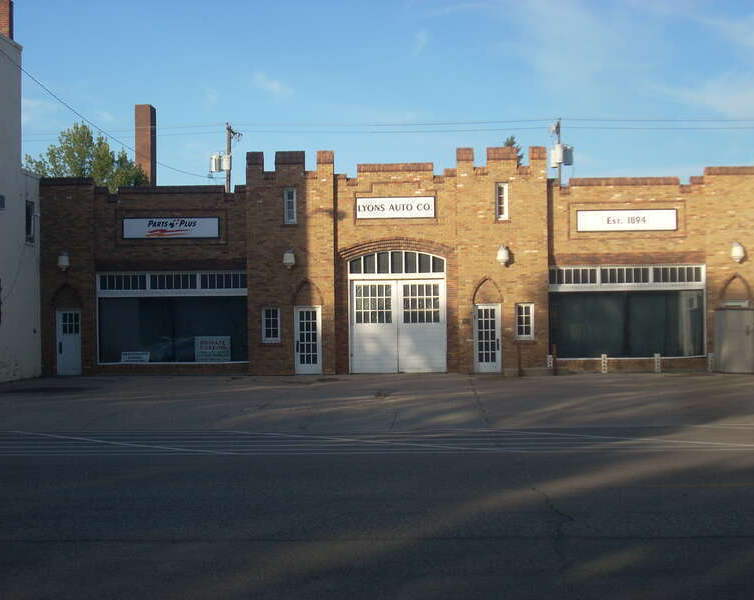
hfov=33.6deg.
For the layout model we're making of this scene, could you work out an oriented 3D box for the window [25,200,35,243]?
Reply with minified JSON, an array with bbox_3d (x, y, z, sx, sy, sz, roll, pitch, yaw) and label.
[{"bbox_3d":[-10.970,-2.486,39.522,0.120,1.314,0.913,-1,-1,3],"label":"window"}]

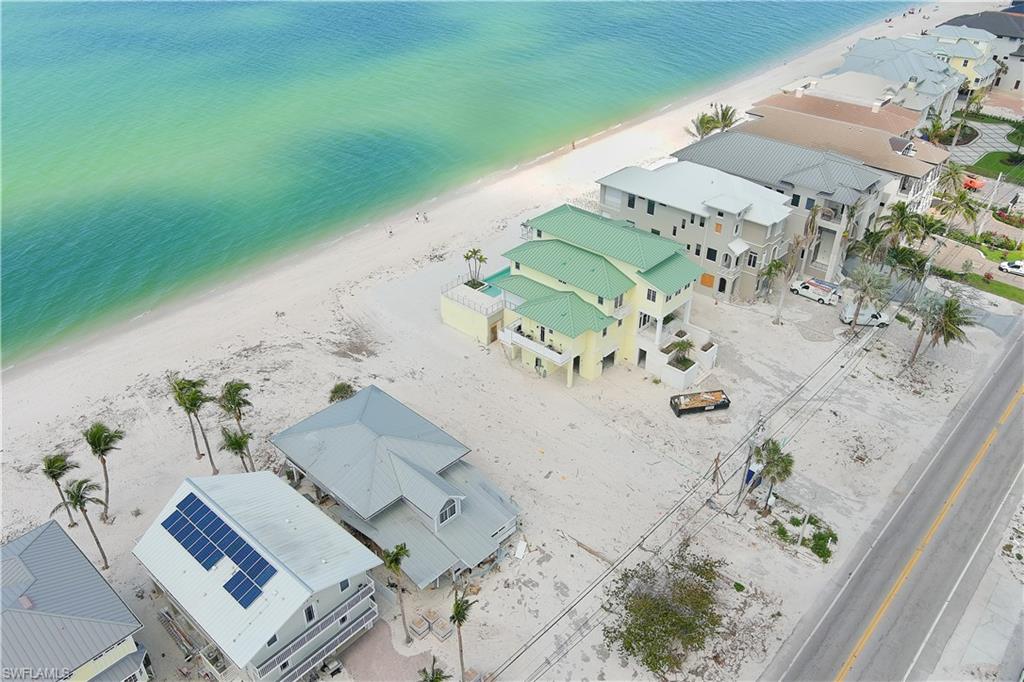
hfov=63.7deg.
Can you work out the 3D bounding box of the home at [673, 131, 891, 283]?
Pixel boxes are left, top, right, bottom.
[{"bbox_3d":[39.375,-22.620,124.667,28.200,14.800,14.800,26,42,35],"label":"home"}]

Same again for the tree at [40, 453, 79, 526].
[{"bbox_3d":[-41.449,13.739,76.351,4.200,8.200,4.200,26,42,35],"label":"tree"}]

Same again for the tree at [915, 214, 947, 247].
[{"bbox_3d":[60.720,-15.627,121.483,5.000,6.200,5.000,26,42,35],"label":"tree"}]

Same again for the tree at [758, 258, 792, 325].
[{"bbox_3d":[35.760,-6.680,109.520,4.600,8.570,4.600,-2,32,0],"label":"tree"}]

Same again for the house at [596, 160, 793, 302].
[{"bbox_3d":[26.112,-17.309,116.916,24.900,14.000,13.900,26,41,34],"label":"house"}]

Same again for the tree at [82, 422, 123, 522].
[{"bbox_3d":[-35.730,12.004,73.495,4.000,11.300,3.600,0,33,0],"label":"tree"}]

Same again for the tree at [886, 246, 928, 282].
[{"bbox_3d":[53.490,-9.678,112.222,5.600,6.500,5.600,26,42,35],"label":"tree"}]

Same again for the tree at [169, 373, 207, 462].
[{"bbox_3d":[-34.150,8.440,87.050,4.100,10.280,4.100,-2,32,0],"label":"tree"}]

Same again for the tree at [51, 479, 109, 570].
[{"bbox_3d":[-35.136,15.618,68.973,4.500,10.100,4.200,0,33,0],"label":"tree"}]

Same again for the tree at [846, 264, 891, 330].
[{"bbox_3d":[45.160,-5.440,106.780,5.400,8.940,5.400,-2,32,0],"label":"tree"}]

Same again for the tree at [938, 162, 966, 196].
[{"bbox_3d":[73.191,-26.733,138.536,4.800,6.700,4.800,0,33,0],"label":"tree"}]

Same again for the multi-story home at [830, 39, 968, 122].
[{"bbox_3d":[77.495,-51.366,171.124,25.000,13.000,33.000,26,41,34],"label":"multi-story home"}]

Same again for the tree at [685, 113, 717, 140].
[{"bbox_3d":[35.328,-38.377,155.168,6.200,8.200,6.200,0,33,0],"label":"tree"}]

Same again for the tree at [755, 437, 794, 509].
[{"bbox_3d":[23.759,12.568,75.234,3.600,8.700,3.600,0,33,0],"label":"tree"}]

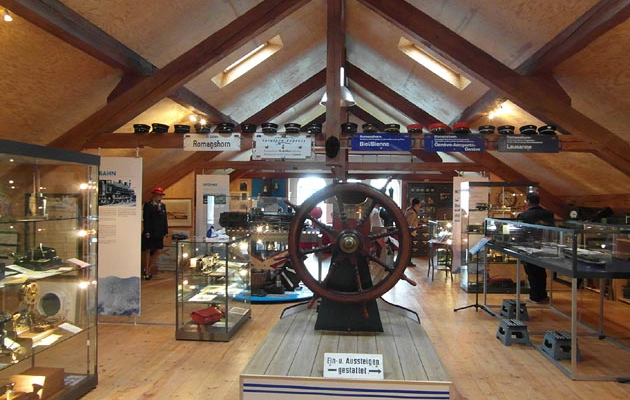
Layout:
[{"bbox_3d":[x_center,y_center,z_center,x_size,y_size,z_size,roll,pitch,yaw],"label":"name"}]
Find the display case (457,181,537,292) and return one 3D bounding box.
[{"bbox_3d":[3.364,0.681,7.708,1.200,1.980,0.520,1,0,5],"label":"display case"}]

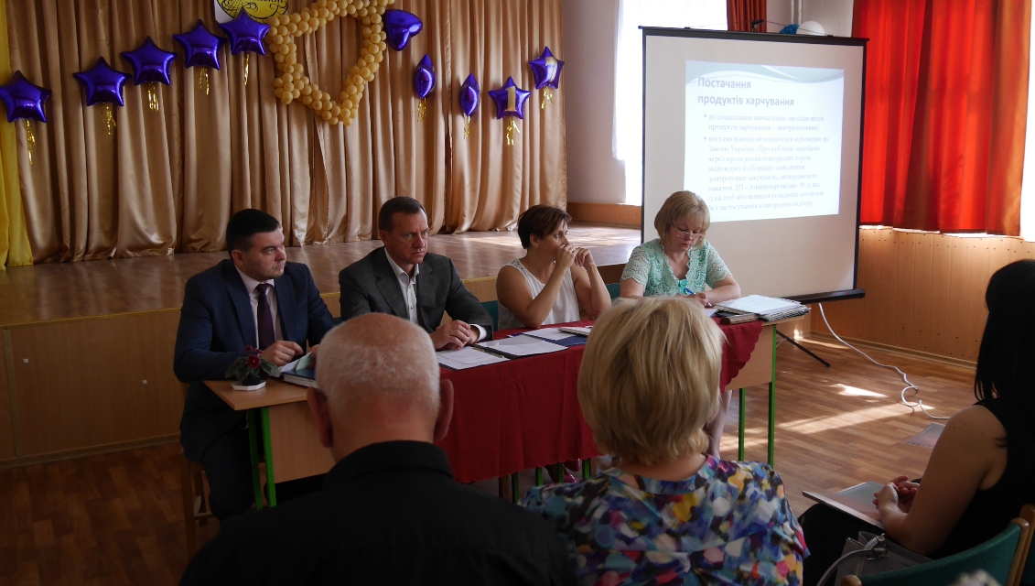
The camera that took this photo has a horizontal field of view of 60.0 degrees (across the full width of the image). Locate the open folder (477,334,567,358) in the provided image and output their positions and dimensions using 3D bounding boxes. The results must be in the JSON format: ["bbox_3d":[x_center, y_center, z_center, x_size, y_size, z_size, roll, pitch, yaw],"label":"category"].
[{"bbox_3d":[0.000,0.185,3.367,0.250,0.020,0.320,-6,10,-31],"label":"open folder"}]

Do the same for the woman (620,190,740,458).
[{"bbox_3d":[0.806,0.162,4.267,0.560,1.290,0.680,-4,9,-19],"label":"woman"}]

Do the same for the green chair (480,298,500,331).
[{"bbox_3d":[0.080,0.447,4.043,0.480,0.820,0.540,-6,10,-31],"label":"green chair"}]

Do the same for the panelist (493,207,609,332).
[{"bbox_3d":[0.160,0.240,3.933,0.520,1.260,0.640,-6,10,-31],"label":"panelist"}]

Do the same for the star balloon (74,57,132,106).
[{"bbox_3d":[-3.203,-1.624,6.922,0.430,0.390,0.150,-6,10,-29],"label":"star balloon"}]

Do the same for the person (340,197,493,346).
[{"bbox_3d":[-0.373,0.287,3.522,0.570,1.310,0.700,-6,10,-27],"label":"person"}]

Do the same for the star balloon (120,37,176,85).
[{"bbox_3d":[-2.902,-1.824,7.066,0.430,0.390,0.150,-6,10,-29],"label":"star balloon"}]

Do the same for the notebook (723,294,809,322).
[{"bbox_3d":[1.040,0.071,3.908,0.260,0.050,0.290,-6,10,-31],"label":"notebook"}]

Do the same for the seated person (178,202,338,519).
[{"bbox_3d":[-0.919,0.359,3.178,0.570,1.290,0.700,-6,10,-27],"label":"seated person"}]

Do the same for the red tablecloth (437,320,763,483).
[{"bbox_3d":[0.102,0.381,3.476,1.850,0.410,0.550,-6,10,-31],"label":"red tablecloth"}]

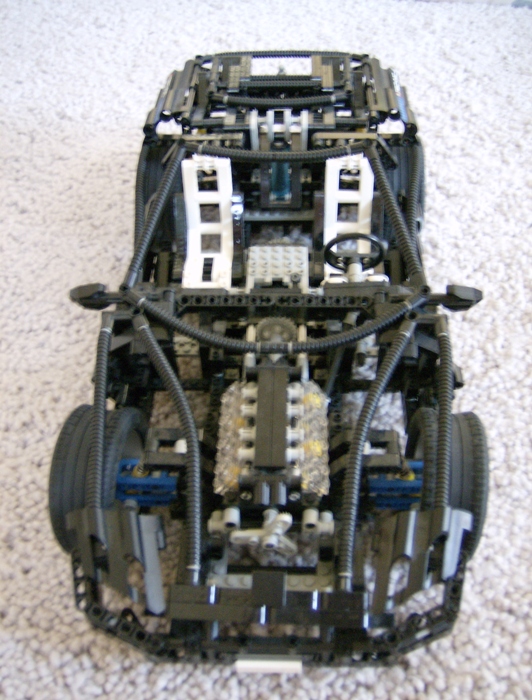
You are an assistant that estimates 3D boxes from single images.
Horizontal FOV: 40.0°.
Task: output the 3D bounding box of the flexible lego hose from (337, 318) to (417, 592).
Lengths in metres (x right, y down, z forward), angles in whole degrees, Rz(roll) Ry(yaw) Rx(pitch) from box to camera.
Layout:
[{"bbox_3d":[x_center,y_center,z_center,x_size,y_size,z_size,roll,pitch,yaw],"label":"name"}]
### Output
[{"bbox_3d":[0.054,0.046,0.372,0.018,0.017,0.157,13,68,14],"label":"flexible lego hose"}]

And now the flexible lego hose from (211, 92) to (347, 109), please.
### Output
[{"bbox_3d":[0.009,-0.187,0.544,0.106,0.009,0.020,1,44,2],"label":"flexible lego hose"}]

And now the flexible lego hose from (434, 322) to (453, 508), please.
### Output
[{"bbox_3d":[0.094,0.029,0.385,0.009,0.008,0.113,5,62,6],"label":"flexible lego hose"}]

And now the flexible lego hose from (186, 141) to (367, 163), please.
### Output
[{"bbox_3d":[0.004,-0.123,0.454,0.110,0.011,0.015,0,47,2],"label":"flexible lego hose"}]

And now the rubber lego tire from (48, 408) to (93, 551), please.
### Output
[{"bbox_3d":[-0.090,0.072,0.409,0.036,0.082,0.082,3,47,4],"label":"rubber lego tire"}]

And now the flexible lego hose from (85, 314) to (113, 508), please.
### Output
[{"bbox_3d":[-0.085,0.028,0.377,0.009,0.010,0.116,-2,61,-1],"label":"flexible lego hose"}]

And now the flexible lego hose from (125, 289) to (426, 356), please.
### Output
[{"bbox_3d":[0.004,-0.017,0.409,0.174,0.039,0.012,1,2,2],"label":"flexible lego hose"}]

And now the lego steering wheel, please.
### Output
[{"bbox_3d":[0.054,-0.059,0.447,0.036,0.036,0.009,1,60,2],"label":"lego steering wheel"}]

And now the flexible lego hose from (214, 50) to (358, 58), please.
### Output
[{"bbox_3d":[0.017,-0.244,0.605,0.119,0.007,0.013,0,47,2],"label":"flexible lego hose"}]

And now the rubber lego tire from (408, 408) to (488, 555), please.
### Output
[{"bbox_3d":[0.097,0.073,0.405,0.036,0.082,0.082,3,47,4],"label":"rubber lego tire"}]

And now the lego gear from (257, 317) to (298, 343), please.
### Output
[{"bbox_3d":[0.007,-0.010,0.458,0.025,0.025,0.008,1,44,2],"label":"lego gear"}]

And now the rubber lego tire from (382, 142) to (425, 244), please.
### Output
[{"bbox_3d":[0.106,-0.133,0.608,0.036,0.082,0.082,1,44,2],"label":"rubber lego tire"}]

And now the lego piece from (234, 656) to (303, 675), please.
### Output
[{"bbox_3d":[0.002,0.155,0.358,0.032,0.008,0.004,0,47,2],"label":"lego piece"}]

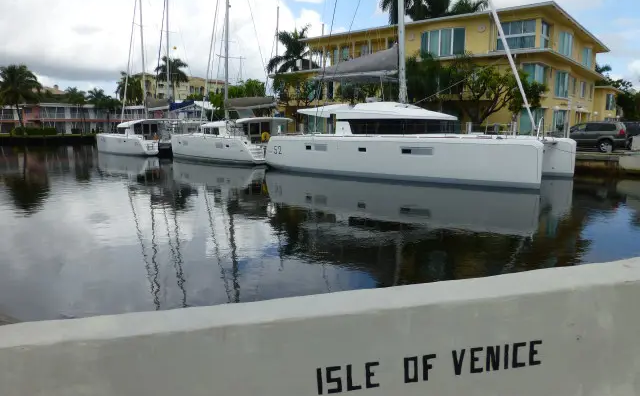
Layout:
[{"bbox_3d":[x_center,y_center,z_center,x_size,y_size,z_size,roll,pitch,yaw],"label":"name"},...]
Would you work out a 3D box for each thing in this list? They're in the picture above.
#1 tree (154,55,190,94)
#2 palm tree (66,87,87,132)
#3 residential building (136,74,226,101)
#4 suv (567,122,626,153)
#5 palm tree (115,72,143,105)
[{"bbox_3d":[-33.504,-23.057,101.300,7.300,17.860,7.300,7,11,39],"label":"tree"},{"bbox_3d":[-47.118,-16.876,86.697,4.200,9.570,4.200,7,11,39],"label":"palm tree"},{"bbox_3d":[-47.010,-28.245,138.954,16.000,17.050,29.000,7,11,39],"label":"residential building"},{"bbox_3d":[16.318,-3.763,27.734,4.750,1.890,1.880,7,11,39],"label":"suv"},{"bbox_3d":[-45.347,-22.321,106.086,6.600,14.910,6.600,7,11,39],"label":"palm tree"}]

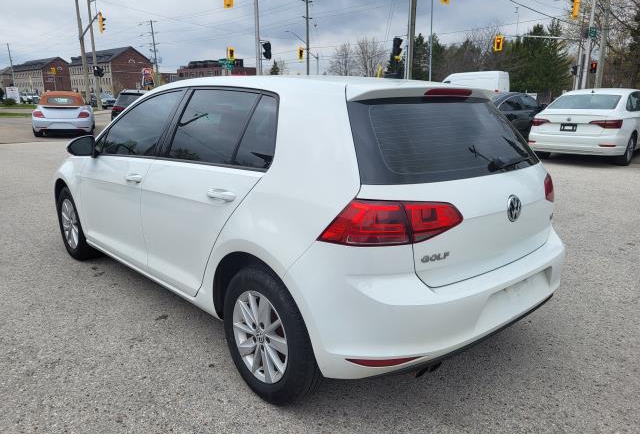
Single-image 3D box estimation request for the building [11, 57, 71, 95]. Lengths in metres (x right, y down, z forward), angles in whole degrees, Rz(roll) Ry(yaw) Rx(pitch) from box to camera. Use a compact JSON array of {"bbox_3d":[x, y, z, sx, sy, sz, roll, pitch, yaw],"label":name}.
[{"bbox_3d":[-98.069,-49.027,171.940,27.000,14.000,12.500,12,18,40],"label":"building"}]

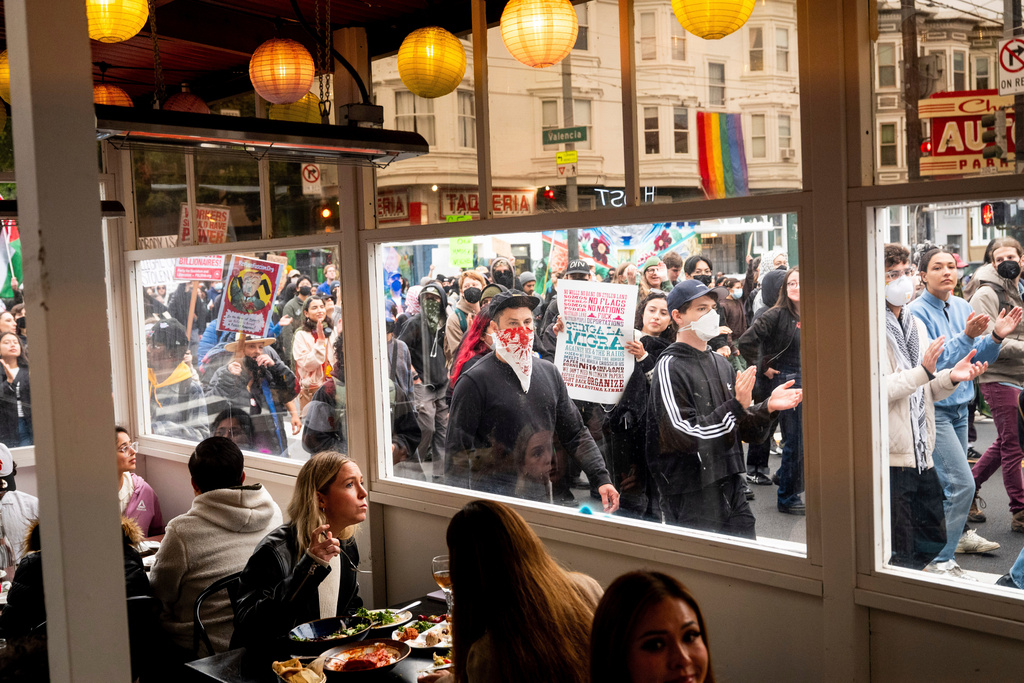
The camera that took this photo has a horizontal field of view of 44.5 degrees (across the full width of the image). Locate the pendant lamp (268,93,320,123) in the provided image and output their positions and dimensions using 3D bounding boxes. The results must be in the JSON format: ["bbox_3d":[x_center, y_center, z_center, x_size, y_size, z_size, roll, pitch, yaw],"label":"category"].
[{"bbox_3d":[-0.756,-0.791,4.420,0.200,0.200,0.200,-2,4,0],"label":"pendant lamp"}]

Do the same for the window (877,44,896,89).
[{"bbox_3d":[15.909,-11.707,53.127,0.798,1.953,0.150,-3,4,-4],"label":"window"}]

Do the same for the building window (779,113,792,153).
[{"bbox_3d":[10.535,-7.935,48.210,0.837,1.599,0.150,-5,5,-40],"label":"building window"}]

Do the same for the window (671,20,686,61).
[{"bbox_3d":[6.035,-10.989,45.200,0.760,1.680,0.150,-5,5,-40],"label":"window"}]

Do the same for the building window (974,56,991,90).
[{"bbox_3d":[21.825,-12.316,58.058,0.696,1.855,0.150,-3,4,-4],"label":"building window"}]

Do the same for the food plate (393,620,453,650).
[{"bbox_3d":[-0.218,0.829,3.515,0.260,0.050,0.260,-5,5,-40],"label":"food plate"}]

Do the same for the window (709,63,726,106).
[{"bbox_3d":[7.808,-9.786,47.600,0.900,1.620,0.150,-5,5,-40],"label":"window"}]

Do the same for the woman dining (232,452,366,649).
[{"bbox_3d":[-0.570,0.974,3.740,0.720,1.240,0.520,1,5,43],"label":"woman dining"}]

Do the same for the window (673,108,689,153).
[{"bbox_3d":[6.148,-7.646,45.400,0.760,1.660,0.150,-5,5,-40],"label":"window"}]

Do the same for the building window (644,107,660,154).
[{"bbox_3d":[5.045,-7.574,45.100,0.530,1.650,0.150,-2,4,2],"label":"building window"}]

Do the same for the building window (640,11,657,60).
[{"bbox_3d":[4.782,-10.675,43.850,0.543,1.675,0.150,-2,4,6],"label":"building window"}]

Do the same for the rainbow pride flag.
[{"bbox_3d":[7.870,-6.895,46.904,2.579,3.448,0.150,-5,5,-40],"label":"rainbow pride flag"}]

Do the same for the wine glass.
[{"bbox_3d":[-0.187,0.740,3.708,0.095,0.200,0.095,-2,4,0],"label":"wine glass"}]

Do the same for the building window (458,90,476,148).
[{"bbox_3d":[-1.401,-6.979,39.400,0.680,1.760,0.150,-5,4,-34],"label":"building window"}]

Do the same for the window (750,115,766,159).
[{"bbox_3d":[9.611,-7.984,48.700,0.540,1.660,0.150,-2,4,2],"label":"window"}]

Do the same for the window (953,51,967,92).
[{"bbox_3d":[19.852,-11.950,55.500,0.920,1.850,0.150,-5,5,-39],"label":"window"}]

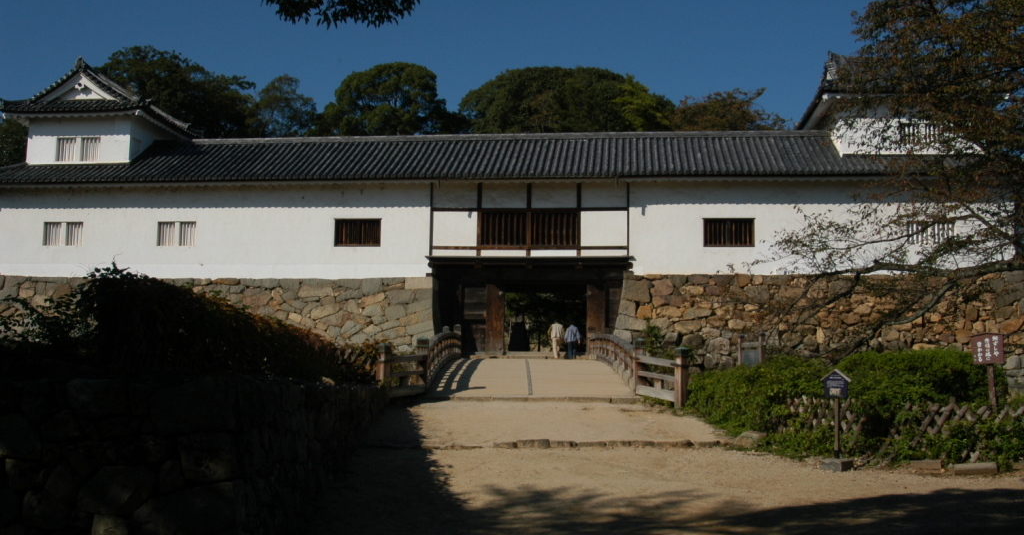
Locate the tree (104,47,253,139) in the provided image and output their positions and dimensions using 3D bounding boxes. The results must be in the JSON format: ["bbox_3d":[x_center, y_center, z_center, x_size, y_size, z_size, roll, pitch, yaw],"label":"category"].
[{"bbox_3d":[-26.285,-8.882,79.322,13.000,16.500,12.000,1,-6,0],"label":"tree"}]

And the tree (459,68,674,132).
[{"bbox_3d":[4.306,-7.690,81.265,16.500,16.500,14.000,1,-6,0],"label":"tree"}]

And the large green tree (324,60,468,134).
[{"bbox_3d":[-9.661,-8.013,81.273,11.500,16.500,11.000,1,-6,0],"label":"large green tree"}]

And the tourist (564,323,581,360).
[{"bbox_3d":[2.538,3.104,42.916,0.600,1.550,0.420,1,-6,3],"label":"tourist"}]

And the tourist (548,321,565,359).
[{"bbox_3d":[1.867,3.062,42.919,0.620,1.620,0.420,1,-6,3],"label":"tourist"}]

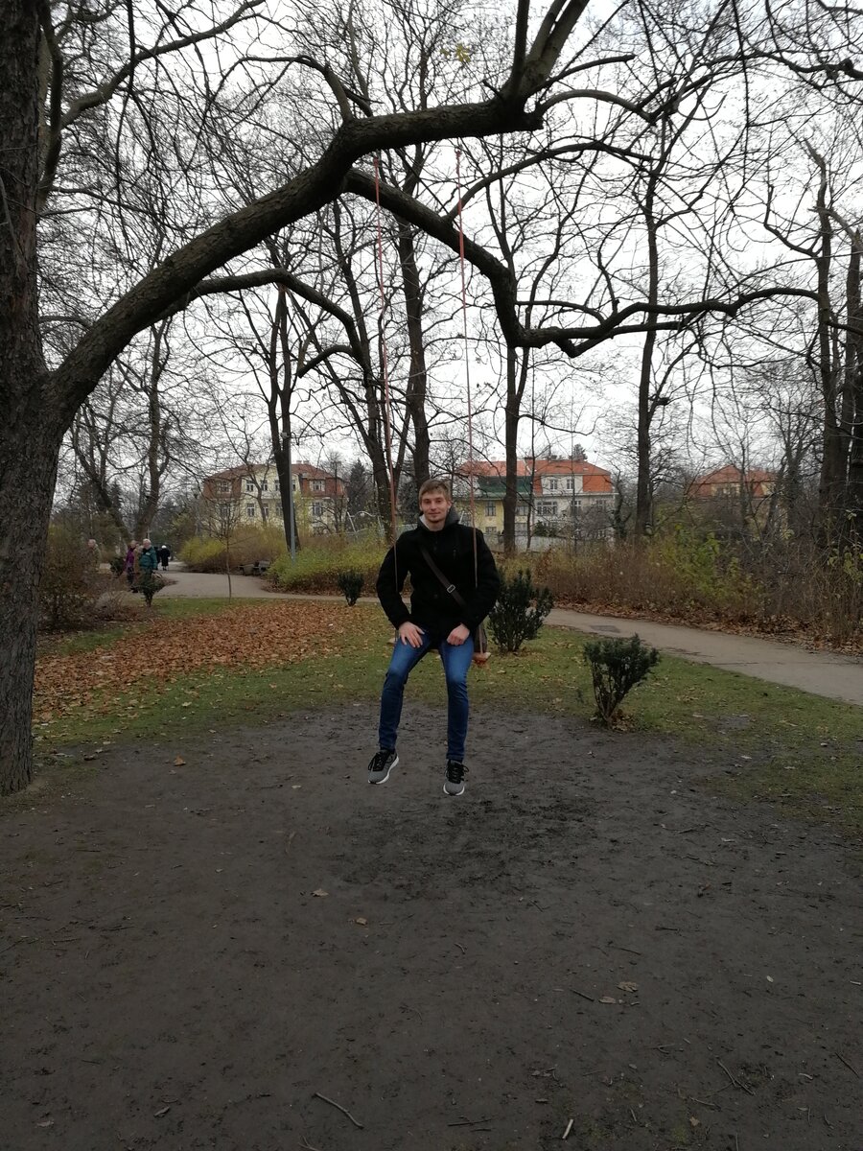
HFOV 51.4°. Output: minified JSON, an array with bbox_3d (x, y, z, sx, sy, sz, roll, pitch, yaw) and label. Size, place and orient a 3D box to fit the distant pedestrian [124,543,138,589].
[{"bbox_3d":[-9.296,-0.282,27.800,0.500,1.604,0.420,-2,2,-27],"label":"distant pedestrian"}]

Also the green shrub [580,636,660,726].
[{"bbox_3d":[1.465,0.807,6.960,0.595,0.699,0.560,-1,2,0],"label":"green shrub"}]

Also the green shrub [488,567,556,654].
[{"bbox_3d":[1.141,0.455,11.672,0.923,1.097,0.900,-1,2,0],"label":"green shrub"}]

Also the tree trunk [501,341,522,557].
[{"bbox_3d":[2.660,-3.878,30.000,0.550,7.596,0.500,-1,2,0],"label":"tree trunk"}]

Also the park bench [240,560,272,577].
[{"bbox_3d":[-8.189,-0.325,42.000,1.600,0.740,0.620,0,2,14],"label":"park bench"}]

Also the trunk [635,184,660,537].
[{"bbox_3d":[6.625,-6.126,27.500,0.600,11.693,0.520,-1,2,0],"label":"trunk"}]

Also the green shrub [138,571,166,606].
[{"bbox_3d":[-6.926,0.321,22.239,0.665,0.903,0.660,-1,2,0],"label":"green shrub"}]

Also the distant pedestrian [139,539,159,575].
[{"bbox_3d":[-8.510,-0.252,27.000,0.580,1.688,0.420,0,2,14],"label":"distant pedestrian"}]

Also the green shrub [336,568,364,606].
[{"bbox_3d":[-1.896,0.269,20.999,0.673,0.875,0.660,-1,2,0],"label":"green shrub"}]

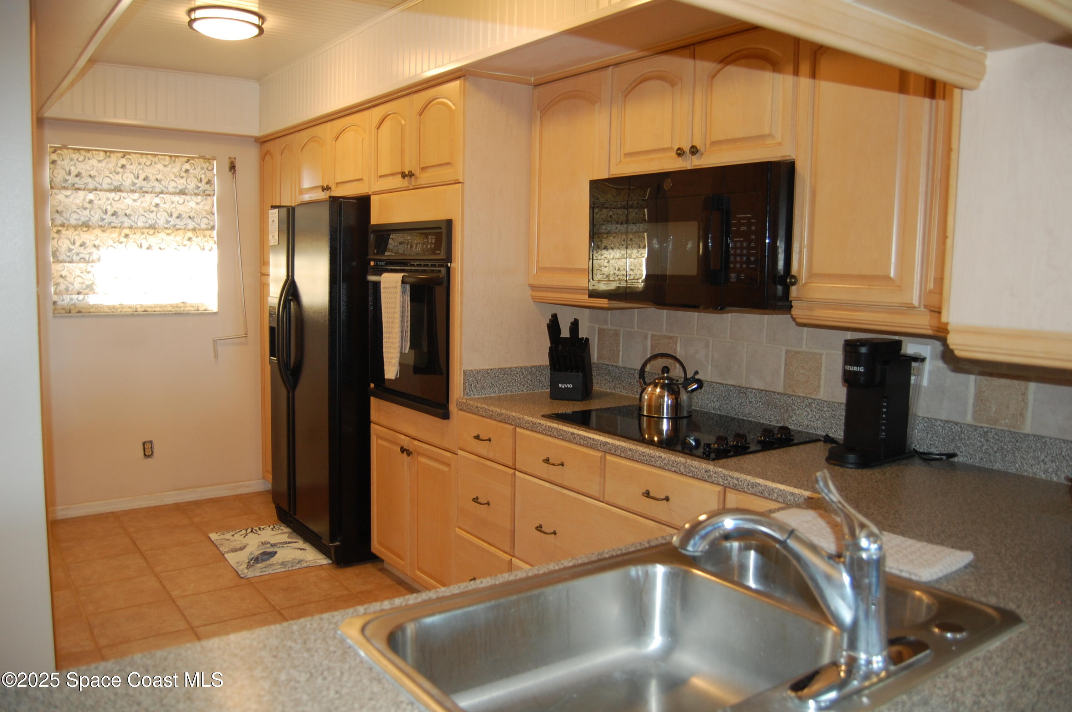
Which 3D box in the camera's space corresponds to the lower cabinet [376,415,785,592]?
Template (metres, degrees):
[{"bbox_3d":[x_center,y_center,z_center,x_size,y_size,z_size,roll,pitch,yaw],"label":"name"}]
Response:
[{"bbox_3d":[0.167,0.669,3.010,0.620,0.889,2.274,-4,8,-37],"label":"lower cabinet"}]

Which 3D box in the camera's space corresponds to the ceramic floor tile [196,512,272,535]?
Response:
[{"bbox_3d":[-1.598,0.919,4.289,0.326,0.012,0.326,-3,8,-37],"label":"ceramic floor tile"}]

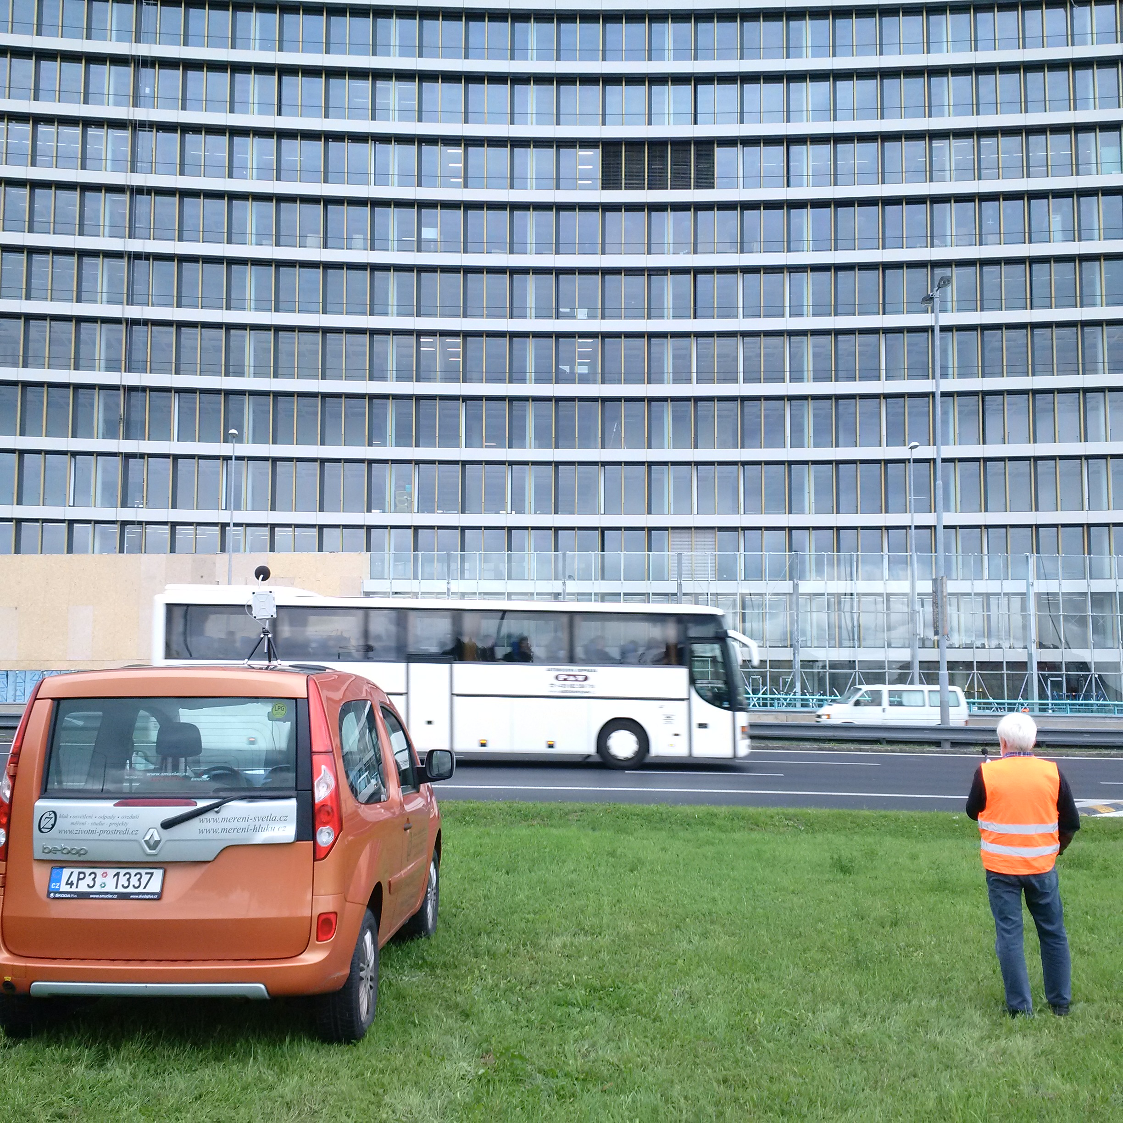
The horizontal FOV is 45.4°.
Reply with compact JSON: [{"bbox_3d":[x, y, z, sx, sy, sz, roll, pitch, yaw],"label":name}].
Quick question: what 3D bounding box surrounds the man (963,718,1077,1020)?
[{"bbox_3d":[2.611,1.673,7.613,0.570,1.685,0.420,-1,-5,9],"label":"man"}]

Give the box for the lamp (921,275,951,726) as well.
[{"bbox_3d":[9.996,-1.219,35.315,0.450,12.250,2.200,0,-5,0],"label":"lamp"}]

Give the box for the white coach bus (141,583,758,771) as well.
[{"bbox_3d":[-2.112,2.420,28.143,12.120,3.500,2.600,1,-5,0],"label":"white coach bus"}]

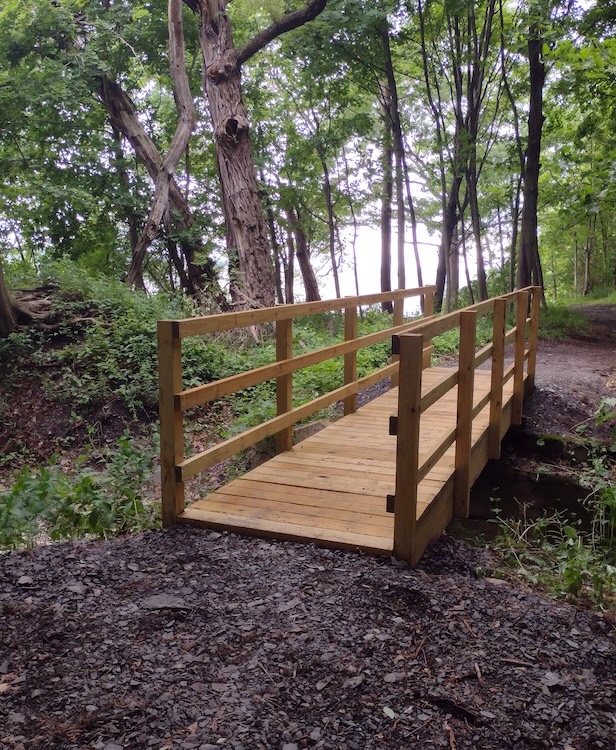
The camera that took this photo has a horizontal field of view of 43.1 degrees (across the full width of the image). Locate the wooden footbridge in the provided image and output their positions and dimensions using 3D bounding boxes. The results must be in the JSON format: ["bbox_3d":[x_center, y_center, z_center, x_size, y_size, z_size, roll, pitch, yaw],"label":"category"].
[{"bbox_3d":[0.998,-0.023,6.780,1.384,1.284,6.251,4,9,21],"label":"wooden footbridge"}]

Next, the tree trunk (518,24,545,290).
[{"bbox_3d":[4.341,-4.079,15.137,0.417,5.172,0.417,1,8,16],"label":"tree trunk"}]

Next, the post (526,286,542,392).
[{"bbox_3d":[2.725,-0.400,9.385,0.090,1.284,0.090,4,9,21],"label":"post"}]

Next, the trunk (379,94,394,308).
[{"bbox_3d":[1.715,-3.721,17.148,0.259,4.692,0.259,0,9,6],"label":"trunk"}]

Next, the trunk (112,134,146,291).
[{"bbox_3d":[-3.581,-3.283,15.711,0.258,3.250,0.258,-8,10,-11],"label":"trunk"}]

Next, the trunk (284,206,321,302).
[{"bbox_3d":[-0.106,-2.364,15.358,0.250,1.926,0.250,-14,8,3],"label":"trunk"}]

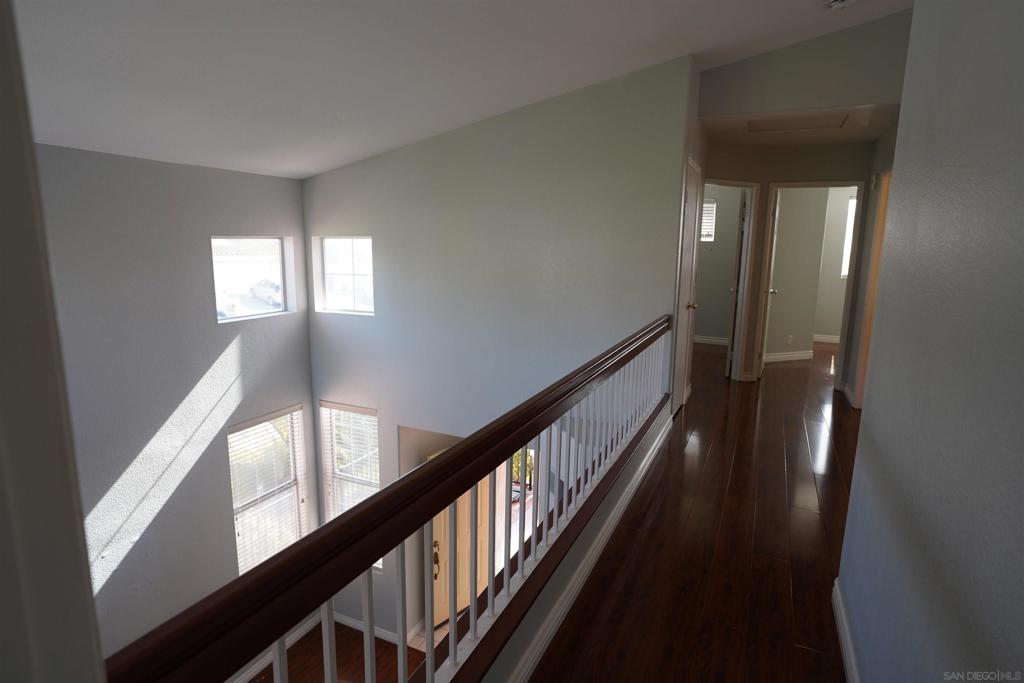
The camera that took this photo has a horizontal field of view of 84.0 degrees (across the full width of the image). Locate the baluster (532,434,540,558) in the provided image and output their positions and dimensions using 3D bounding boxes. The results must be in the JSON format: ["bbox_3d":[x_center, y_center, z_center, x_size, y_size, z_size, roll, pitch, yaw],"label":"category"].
[{"bbox_3d":[0.090,0.565,2.098,0.016,0.505,0.016,5,11,24],"label":"baluster"}]

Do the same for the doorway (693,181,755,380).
[{"bbox_3d":[2.095,-0.560,5.914,0.680,2.040,0.120,-3,11,-20],"label":"doorway"}]

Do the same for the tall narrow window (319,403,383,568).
[{"bbox_3d":[-1.703,1.531,6.146,0.760,1.790,0.110,5,11,24],"label":"tall narrow window"}]

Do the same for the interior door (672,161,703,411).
[{"bbox_3d":[1.471,-0.392,4.849,0.070,2.050,0.760,5,11,24],"label":"interior door"}]

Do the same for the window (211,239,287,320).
[{"bbox_3d":[-2.455,-0.611,5.401,0.110,0.750,0.910,5,11,24],"label":"window"}]

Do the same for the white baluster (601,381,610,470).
[{"bbox_3d":[0.499,0.415,2.983,0.016,0.505,0.016,5,11,24],"label":"white baluster"}]

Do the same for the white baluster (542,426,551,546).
[{"bbox_3d":[0.138,0.547,2.201,0.016,0.505,0.016,5,11,24],"label":"white baluster"}]

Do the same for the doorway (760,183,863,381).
[{"bbox_3d":[3.047,-0.574,5.919,0.850,2.090,0.130,5,11,24],"label":"doorway"}]

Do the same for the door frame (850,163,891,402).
[{"bbox_3d":[3.069,-0.360,4.706,0.130,2.090,0.840,5,11,24],"label":"door frame"}]

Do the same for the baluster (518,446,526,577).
[{"bbox_3d":[0.038,0.584,1.987,0.016,0.505,0.016,5,11,24],"label":"baluster"}]

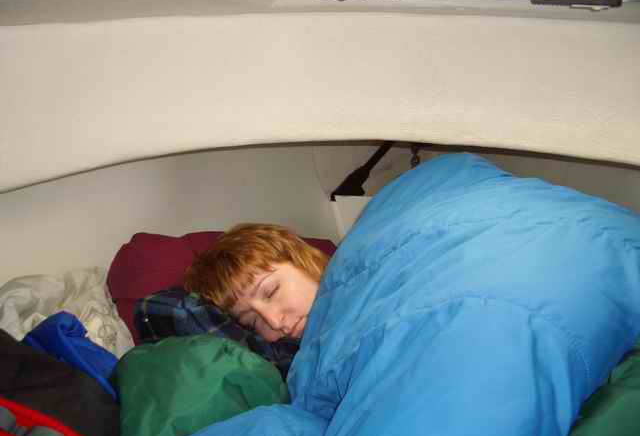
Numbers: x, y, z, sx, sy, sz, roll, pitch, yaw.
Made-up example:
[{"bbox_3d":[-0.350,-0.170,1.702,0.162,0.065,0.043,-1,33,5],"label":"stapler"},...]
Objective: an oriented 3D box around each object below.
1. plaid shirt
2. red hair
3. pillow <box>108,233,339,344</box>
[{"bbox_3d":[-0.184,0.196,1.140,0.290,0.130,0.210,2,15,6],"label":"plaid shirt"},{"bbox_3d":[-0.117,0.097,1.190,0.210,0.180,0.200,35,23,-15],"label":"red hair"},{"bbox_3d":[-0.186,0.131,1.290,0.480,0.180,0.320,0,15,0],"label":"pillow"}]

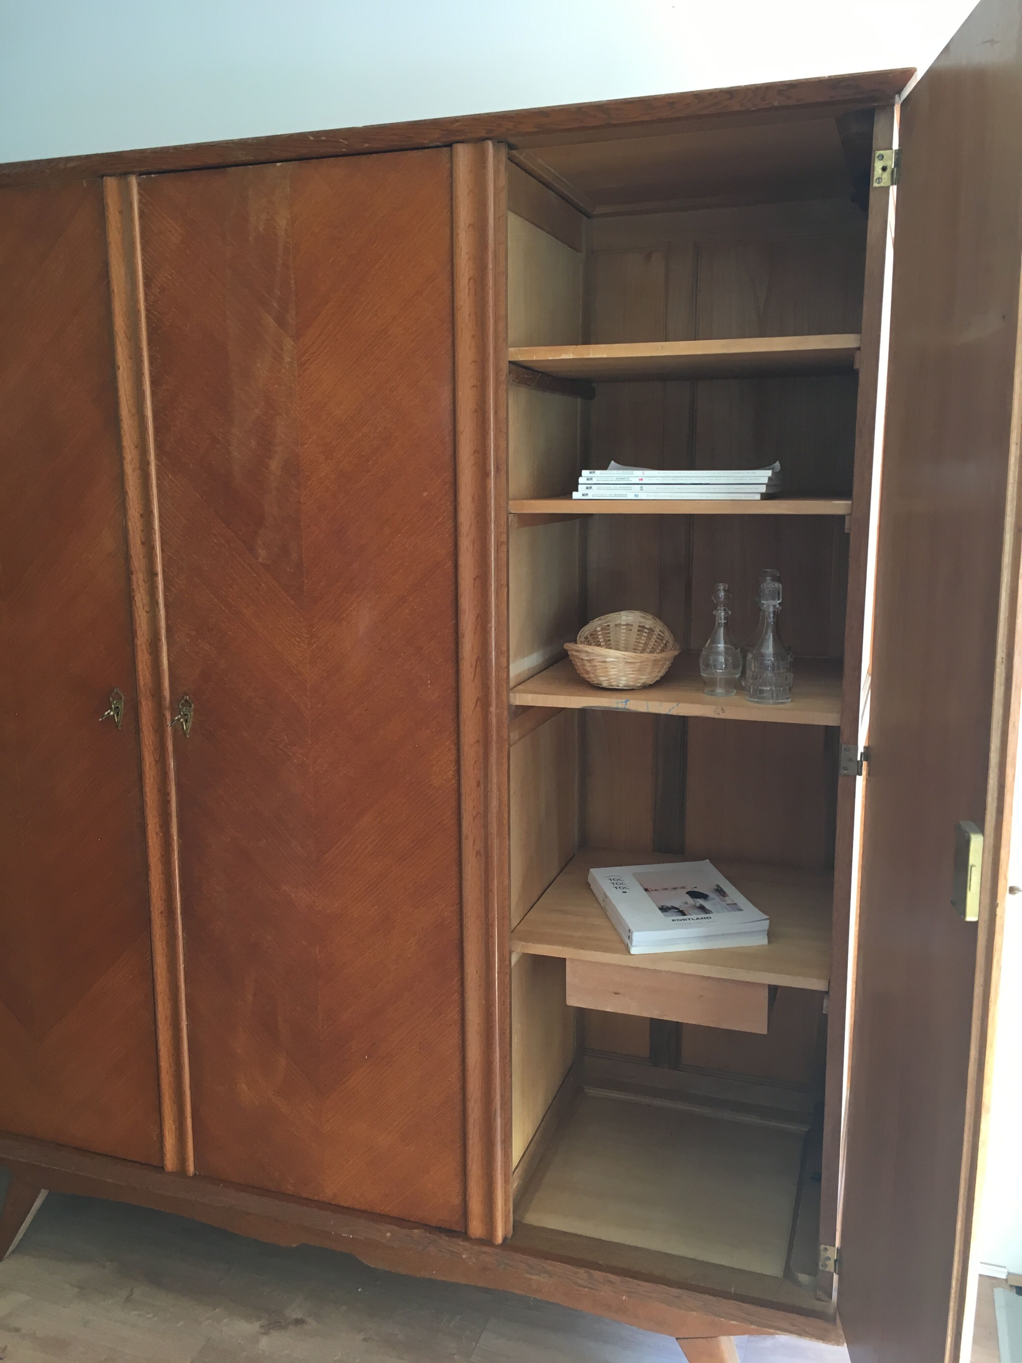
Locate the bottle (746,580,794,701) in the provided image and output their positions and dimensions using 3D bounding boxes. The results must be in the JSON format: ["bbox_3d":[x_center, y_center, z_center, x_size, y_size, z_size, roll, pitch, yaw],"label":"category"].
[{"bbox_3d":[0.401,-0.062,1.748,0.073,0.183,0.073,3,11,18],"label":"bottle"}]

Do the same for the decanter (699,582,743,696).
[{"bbox_3d":[0.334,-0.068,1.801,0.067,0.176,0.067,3,11,18],"label":"decanter"}]

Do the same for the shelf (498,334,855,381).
[{"bbox_3d":[0.312,-0.523,1.875,0.520,0.018,0.492,3,11,18],"label":"shelf"}]

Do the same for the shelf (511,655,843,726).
[{"bbox_3d":[0.315,-0.001,1.972,0.520,0.018,0.492,3,11,18],"label":"shelf"}]

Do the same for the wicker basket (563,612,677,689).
[{"bbox_3d":[0.188,-0.054,1.891,0.190,0.117,0.182,3,11,18],"label":"wicker basket"}]

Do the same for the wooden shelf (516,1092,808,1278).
[{"bbox_3d":[0.303,0.930,2.145,0.479,0.018,0.461,3,11,18],"label":"wooden shelf"}]

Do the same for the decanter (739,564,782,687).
[{"bbox_3d":[0.420,-0.087,1.852,0.083,0.194,0.083,3,11,18],"label":"decanter"}]

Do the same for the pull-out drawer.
[{"bbox_3d":[0.314,0.465,2.030,0.327,0.088,0.425,3,11,18],"label":"pull-out drawer"}]

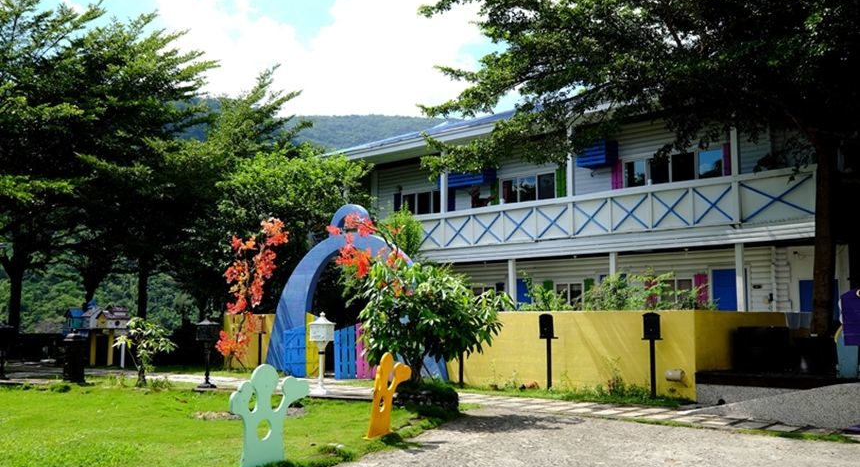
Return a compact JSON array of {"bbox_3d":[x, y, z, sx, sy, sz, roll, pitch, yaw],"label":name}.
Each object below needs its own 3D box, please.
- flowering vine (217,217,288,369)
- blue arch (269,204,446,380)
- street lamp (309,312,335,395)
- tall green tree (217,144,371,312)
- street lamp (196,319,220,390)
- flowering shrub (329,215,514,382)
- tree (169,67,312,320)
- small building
[{"bbox_3d":[-5.267,1.765,25.277,2.050,4.404,1.700,0,-6,0],"label":"flowering vine"},{"bbox_3d":[-2.084,1.473,22.465,7.024,4.514,0.380,-6,-8,44],"label":"blue arch"},{"bbox_3d":[-2.205,2.402,17.383,0.470,1.623,0.470,0,-6,0],"label":"street lamp"},{"bbox_3d":[-4.359,0.653,27.075,4.800,7.088,4.600,0,-6,0],"label":"tall green tree"},{"bbox_3d":[-4.951,2.646,19.098,0.480,1.486,0.480,0,-6,0],"label":"street lamp"},{"bbox_3d":[-0.183,1.140,14.729,2.950,2.924,2.600,0,-6,0],"label":"flowering shrub"},{"bbox_3d":[-7.012,-0.776,31.244,5.400,10.782,5.200,0,-6,0],"label":"tree"},{"bbox_3d":[-10.717,3.216,27.521,1.100,2.072,1.850,-6,-8,44],"label":"small building"}]

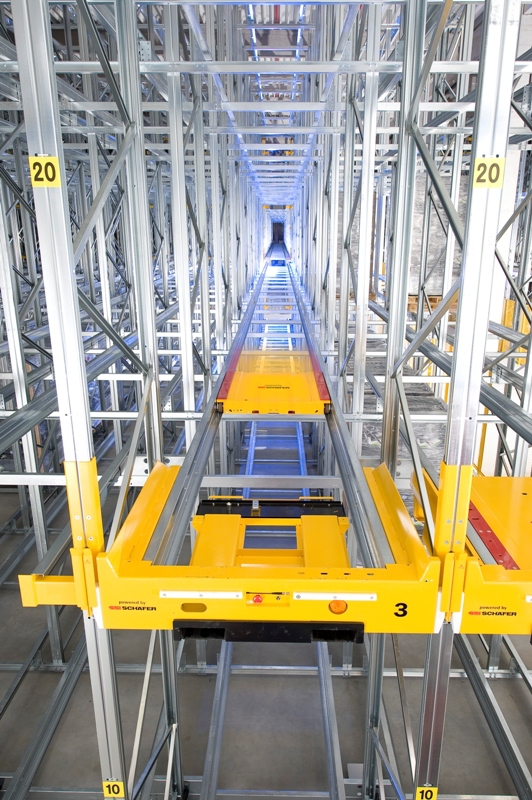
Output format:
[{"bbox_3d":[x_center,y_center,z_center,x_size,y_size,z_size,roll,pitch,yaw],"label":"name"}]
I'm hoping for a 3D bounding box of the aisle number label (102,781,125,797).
[{"bbox_3d":[-0.706,1.803,2.466,0.095,0.095,0.004,0,16,1],"label":"aisle number label"}]

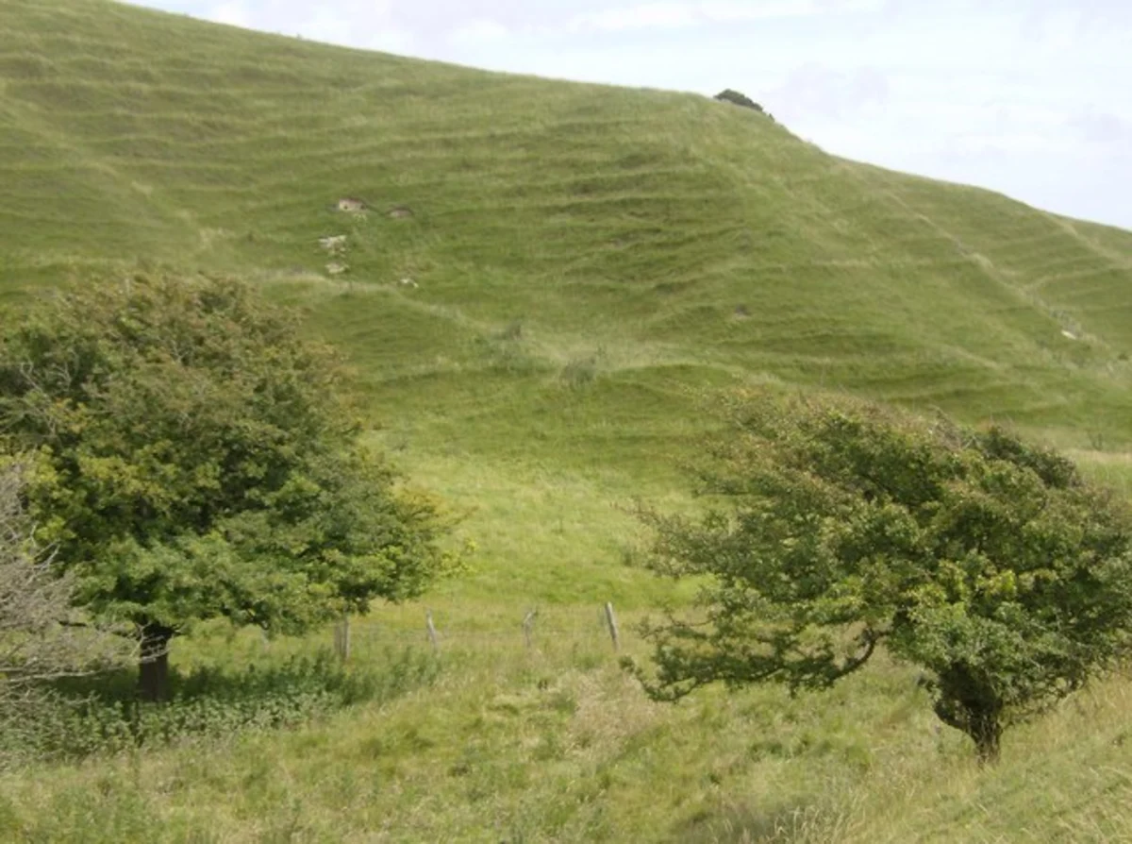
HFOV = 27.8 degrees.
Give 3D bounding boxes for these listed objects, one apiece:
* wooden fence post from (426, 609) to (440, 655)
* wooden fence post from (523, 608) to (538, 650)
[{"bbox_3d":[-3.199,5.055,55.000,0.120,1.130,0.120,-12,2,0],"label":"wooden fence post"},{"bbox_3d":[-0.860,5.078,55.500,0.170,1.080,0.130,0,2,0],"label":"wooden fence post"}]

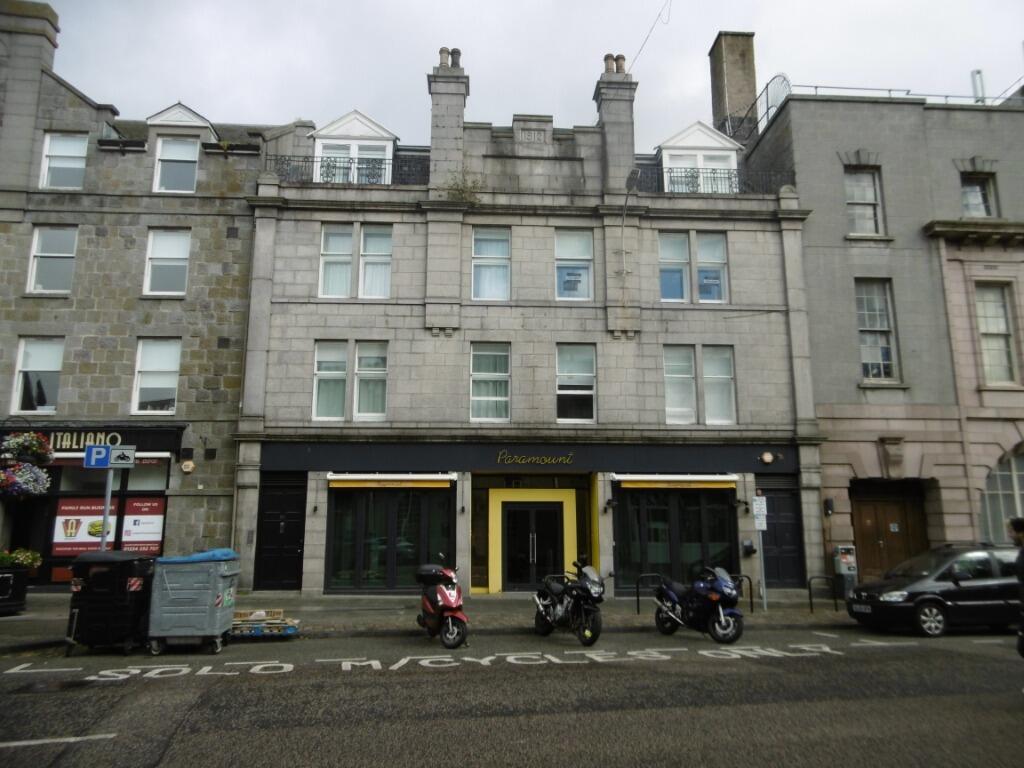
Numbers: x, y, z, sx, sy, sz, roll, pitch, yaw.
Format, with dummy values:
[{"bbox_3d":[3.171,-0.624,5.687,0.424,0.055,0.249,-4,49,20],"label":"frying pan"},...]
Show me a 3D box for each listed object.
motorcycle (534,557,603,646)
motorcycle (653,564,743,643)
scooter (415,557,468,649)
[{"bbox_3d":[0.894,3.651,11.928,0.790,1.260,2.100,5,-12,-26],"label":"motorcycle"},{"bbox_3d":[3.094,3.695,12.005,0.750,1.180,2.090,6,-12,-31],"label":"motorcycle"},{"bbox_3d":[-1.157,3.653,11.827,0.720,1.240,1.900,4,-11,-20],"label":"scooter"}]

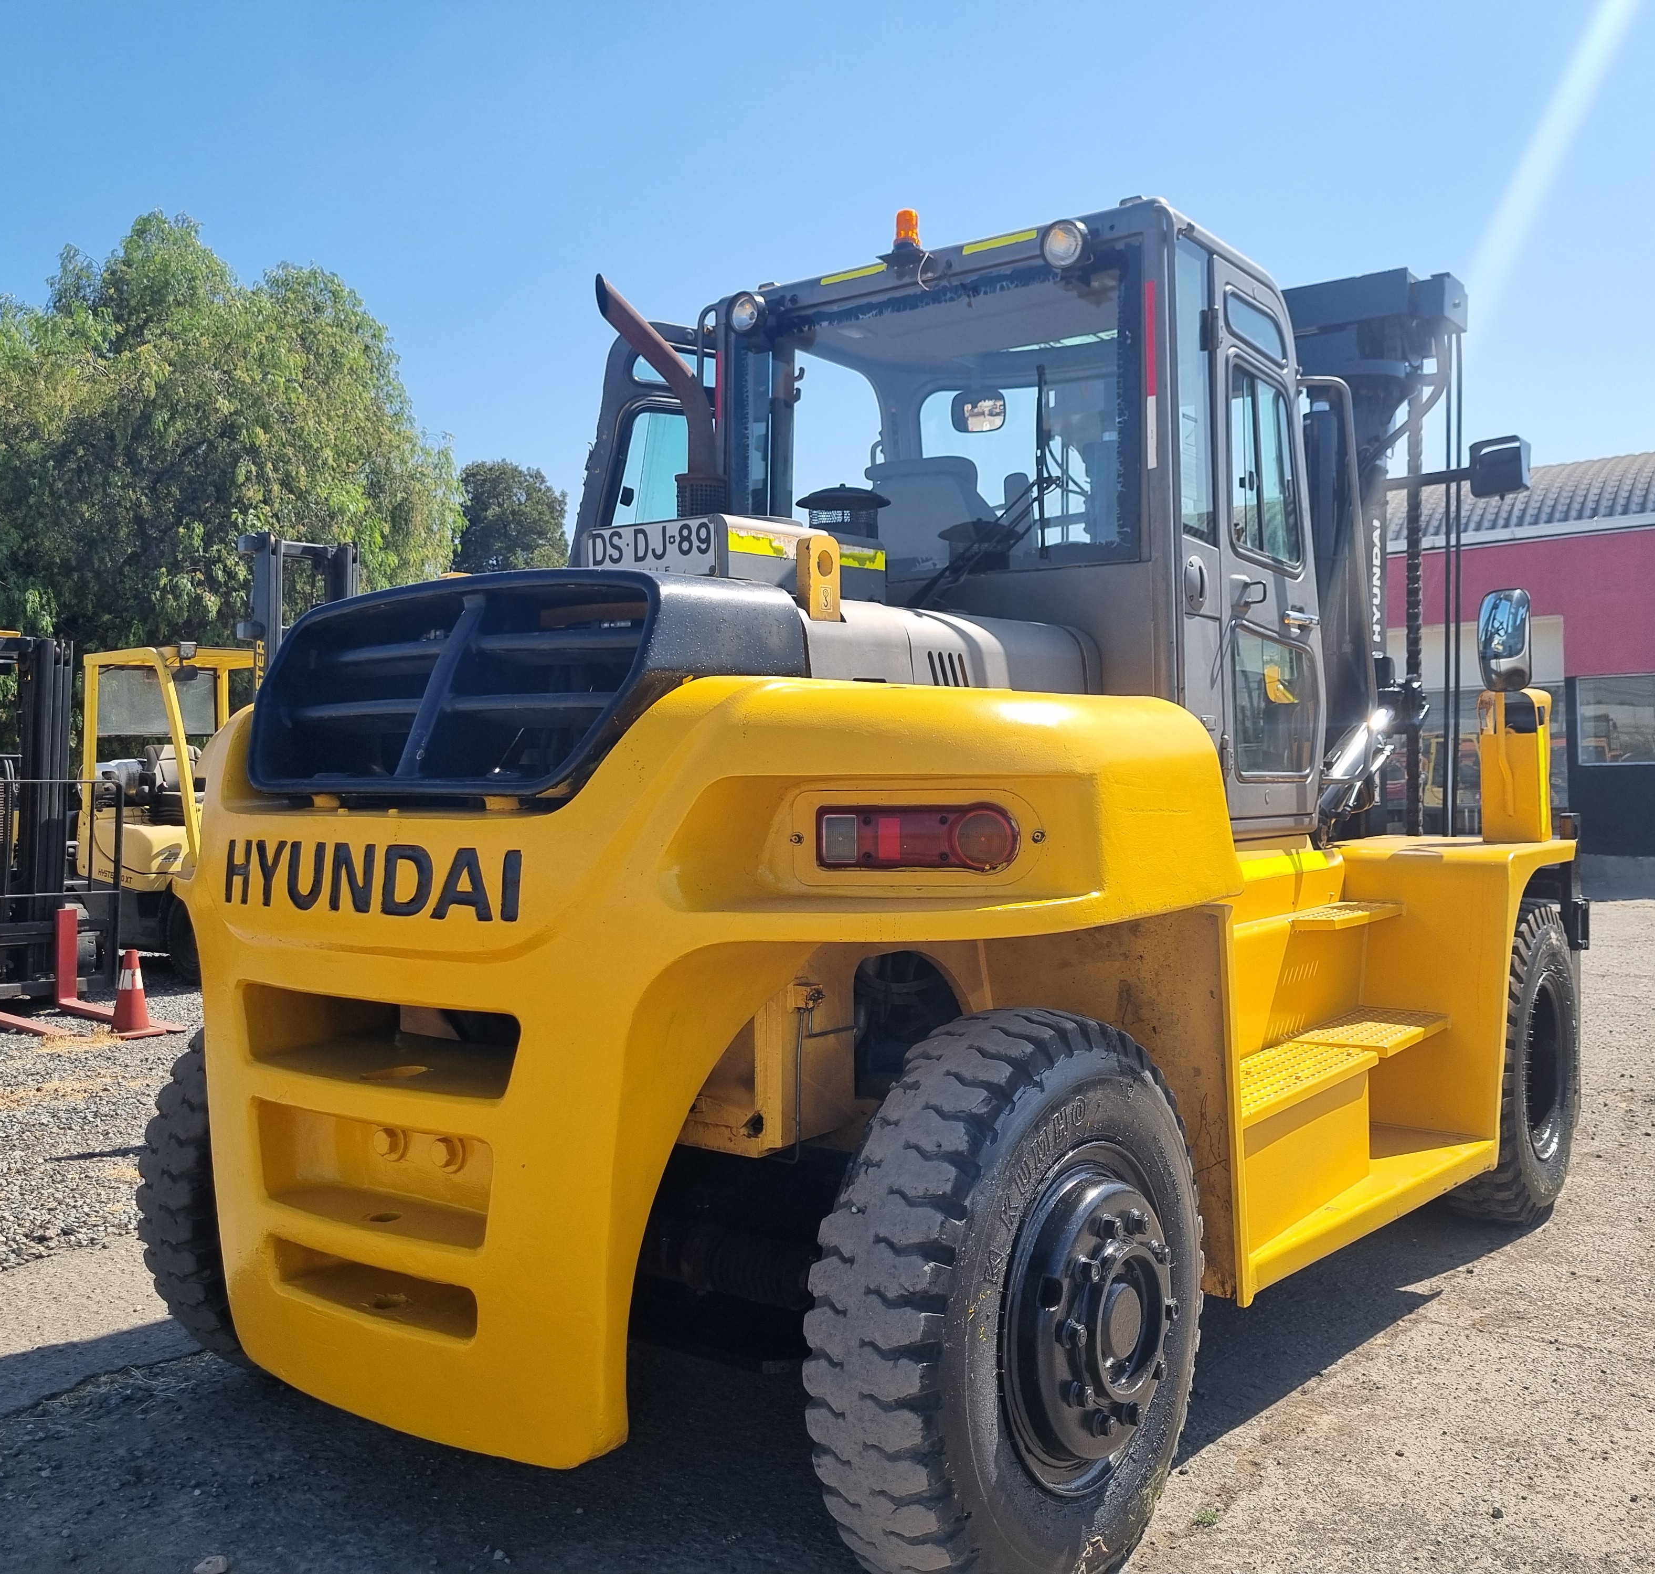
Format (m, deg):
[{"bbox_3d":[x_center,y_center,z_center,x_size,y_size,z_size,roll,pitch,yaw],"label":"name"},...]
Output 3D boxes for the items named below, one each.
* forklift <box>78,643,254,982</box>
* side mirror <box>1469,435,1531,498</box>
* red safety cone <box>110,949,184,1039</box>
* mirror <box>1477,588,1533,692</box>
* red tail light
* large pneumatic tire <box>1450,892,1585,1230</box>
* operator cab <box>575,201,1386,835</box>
[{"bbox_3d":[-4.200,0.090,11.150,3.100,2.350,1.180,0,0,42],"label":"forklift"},{"bbox_3d":[2.028,-0.966,4.750,0.070,0.180,0.190,0,0,-37],"label":"side mirror"},{"bbox_3d":[-3.700,1.085,8.500,0.310,0.460,0.310,0,0,38],"label":"red safety cone"},{"bbox_3d":[2.169,-0.470,5.050,0.080,0.340,0.200,0,0,-40],"label":"mirror"},{"bbox_3d":[0.149,0.087,2.600,0.335,0.110,0.060,0,0,6],"label":"red tail light"},{"bbox_3d":[2.153,0.862,4.970,0.280,1.030,1.030,0,0,38],"label":"large pneumatic tire"},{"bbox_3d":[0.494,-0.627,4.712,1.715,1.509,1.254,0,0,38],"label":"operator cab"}]

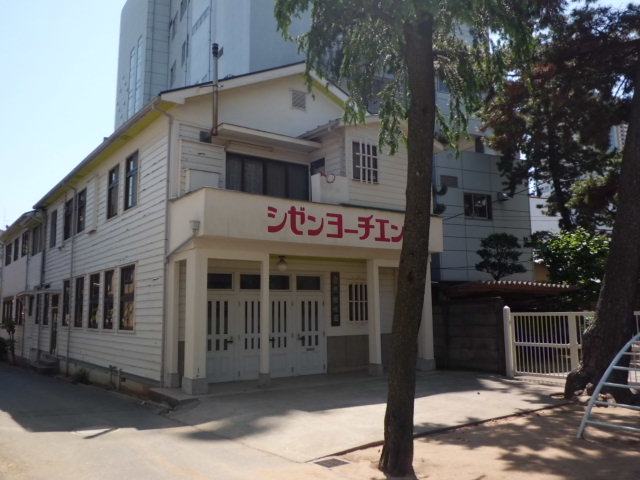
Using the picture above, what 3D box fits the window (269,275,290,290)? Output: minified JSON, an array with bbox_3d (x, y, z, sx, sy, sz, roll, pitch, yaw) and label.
[{"bbox_3d":[-1.009,1.025,13.754,0.640,0.364,0.120,4,-9,-35],"label":"window"}]

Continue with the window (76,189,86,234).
[{"bbox_3d":[-8.375,-1.010,20.151,0.100,1.433,1.344,5,-9,-35],"label":"window"}]

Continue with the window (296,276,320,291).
[{"bbox_3d":[-0.295,1.146,15.135,0.775,0.385,0.080,5,-9,-35],"label":"window"}]

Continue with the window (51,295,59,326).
[{"bbox_3d":[-10.748,2.839,23.261,0.120,1.236,1.133,4,-9,-35],"label":"window"}]

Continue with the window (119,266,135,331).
[{"bbox_3d":[-4.909,1.476,14.561,0.120,1.659,1.280,4,-9,-35],"label":"window"}]

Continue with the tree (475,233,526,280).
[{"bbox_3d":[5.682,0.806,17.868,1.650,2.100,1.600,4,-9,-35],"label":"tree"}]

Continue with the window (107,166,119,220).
[{"bbox_3d":[-6.230,-1.430,17.292,0.120,1.519,1.045,4,-9,-35],"label":"window"}]

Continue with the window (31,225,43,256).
[{"bbox_3d":[-13.706,-0.021,27.772,0.120,1.411,2.472,4,-9,-35],"label":"window"}]

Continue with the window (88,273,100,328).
[{"bbox_3d":[-7.210,1.953,18.324,0.120,1.720,1.184,4,-9,-35],"label":"window"}]

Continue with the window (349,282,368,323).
[{"bbox_3d":[1.024,1.643,15.137,0.757,1.057,0.120,4,-9,-35],"label":"window"}]

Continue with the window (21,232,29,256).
[{"bbox_3d":[-15.744,0.245,30.641,0.120,1.277,2.112,4,-9,-35],"label":"window"}]

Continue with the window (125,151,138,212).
[{"bbox_3d":[-5.211,-1.622,15.862,0.120,1.519,1.076,4,-9,-35],"label":"window"}]

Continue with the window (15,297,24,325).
[{"bbox_3d":[-15.935,3.817,30.394,0.100,1.431,2.465,5,-9,-35],"label":"window"}]

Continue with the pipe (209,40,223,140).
[{"bbox_3d":[-2.499,-3.618,13.736,0.200,2.318,0.200,5,-9,-35],"label":"pipe"}]

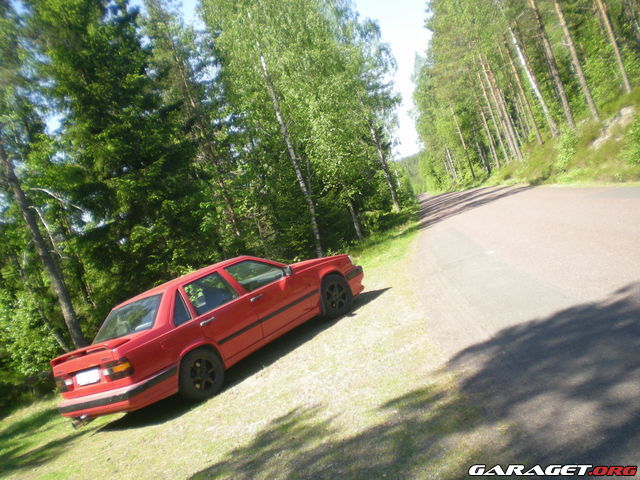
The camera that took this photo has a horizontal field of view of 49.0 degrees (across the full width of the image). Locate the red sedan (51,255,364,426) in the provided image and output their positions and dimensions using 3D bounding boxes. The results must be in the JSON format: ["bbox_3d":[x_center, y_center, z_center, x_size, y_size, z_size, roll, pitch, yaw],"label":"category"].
[{"bbox_3d":[-1.314,1.047,9.691,1.770,1.390,4.660,-19,4,42],"label":"red sedan"}]

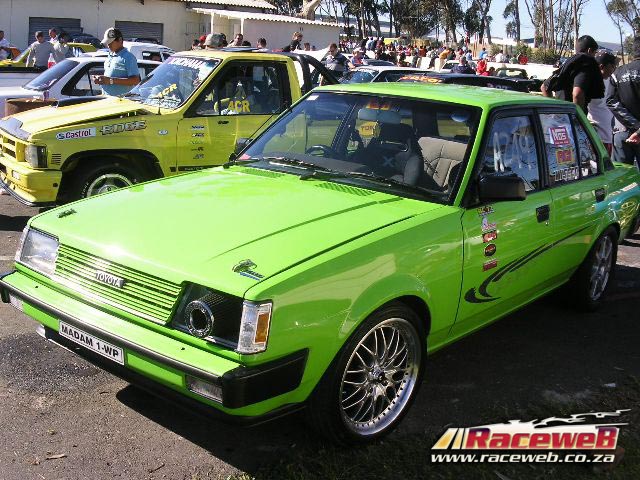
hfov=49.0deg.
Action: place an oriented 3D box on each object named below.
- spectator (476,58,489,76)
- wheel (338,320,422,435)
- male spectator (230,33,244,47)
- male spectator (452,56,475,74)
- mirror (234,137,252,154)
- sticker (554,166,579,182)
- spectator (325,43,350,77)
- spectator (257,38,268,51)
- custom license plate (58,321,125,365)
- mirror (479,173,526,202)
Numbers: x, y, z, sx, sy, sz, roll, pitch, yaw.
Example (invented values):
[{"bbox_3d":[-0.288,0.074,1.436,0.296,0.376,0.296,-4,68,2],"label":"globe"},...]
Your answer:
[{"bbox_3d":[4.106,-3.850,18.201,0.480,1.650,0.320,-8,18,-37],"label":"spectator"},{"bbox_3d":[0.182,0.506,2.735,0.457,0.457,0.180,-11,19,-44],"label":"wheel"},{"bbox_3d":[-2.121,-4.434,18.212,0.320,1.740,0.500,-6,16,-29],"label":"male spectator"},{"bbox_3d":[3.529,-3.720,17.710,0.520,1.730,0.320,-8,18,-37],"label":"male spectator"},{"bbox_3d":[-0.422,-0.525,4.090,0.205,0.110,0.090,14,17,38],"label":"mirror"},{"bbox_3d":[1.373,-0.363,3.913,0.008,0.072,0.335,-12,1,41],"label":"sticker"},{"bbox_3d":[0.293,-3.576,16.012,0.360,1.740,0.550,-11,19,-43],"label":"spectator"},{"bbox_3d":[-1.424,-4.032,17.212,0.320,1.740,0.500,4,14,8],"label":"spectator"},{"bbox_3d":[-0.844,0.371,2.581,0.420,0.070,0.015,14,17,38],"label":"custom license plate"},{"bbox_3d":[0.807,-0.225,3.107,0.205,0.110,0.090,14,17,38],"label":"mirror"}]

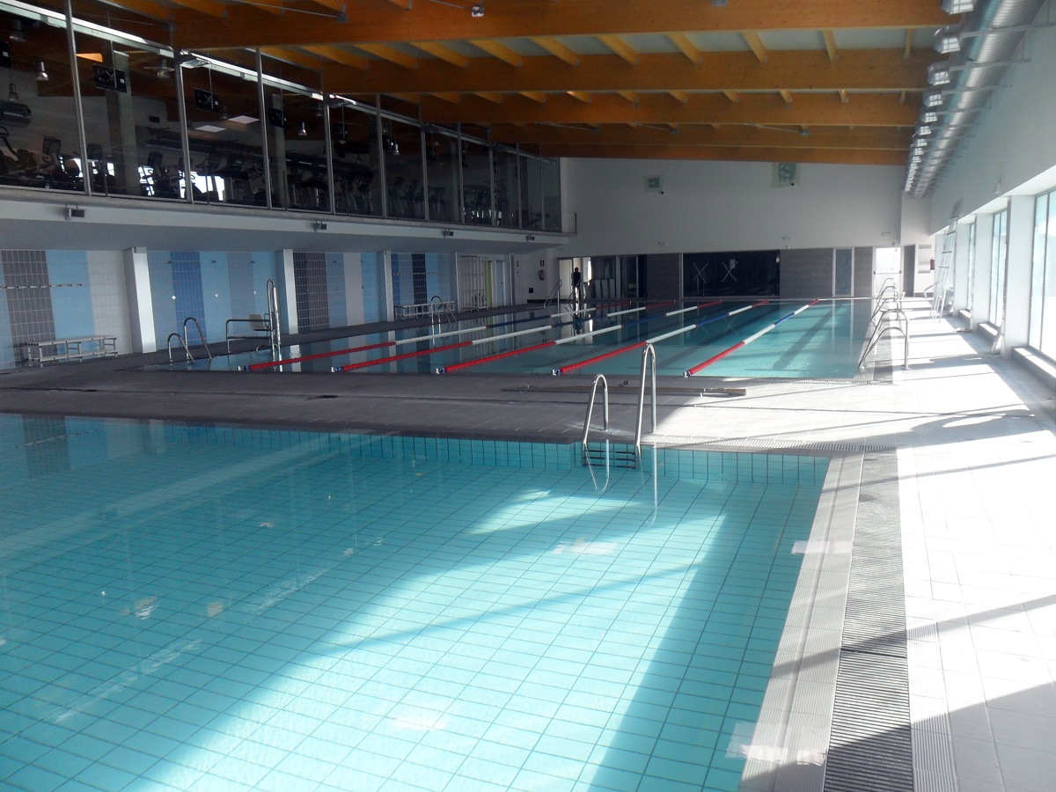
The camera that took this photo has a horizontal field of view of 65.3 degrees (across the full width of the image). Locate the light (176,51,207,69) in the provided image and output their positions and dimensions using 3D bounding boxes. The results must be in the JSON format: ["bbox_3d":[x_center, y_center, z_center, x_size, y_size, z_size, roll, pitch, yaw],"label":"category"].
[{"bbox_3d":[-7.460,-7.480,18.351,0.550,0.220,0.360,2,9,23],"label":"light"}]

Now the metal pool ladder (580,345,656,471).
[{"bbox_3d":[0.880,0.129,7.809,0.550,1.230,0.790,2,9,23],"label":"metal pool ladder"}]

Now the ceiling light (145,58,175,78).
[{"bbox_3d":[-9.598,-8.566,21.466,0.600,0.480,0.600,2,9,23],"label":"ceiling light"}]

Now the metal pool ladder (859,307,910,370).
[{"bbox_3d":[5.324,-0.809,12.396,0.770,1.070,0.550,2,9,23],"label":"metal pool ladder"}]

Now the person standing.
[{"bbox_3d":[2.535,-5.777,42.704,0.540,1.770,0.360,0,9,15],"label":"person standing"}]

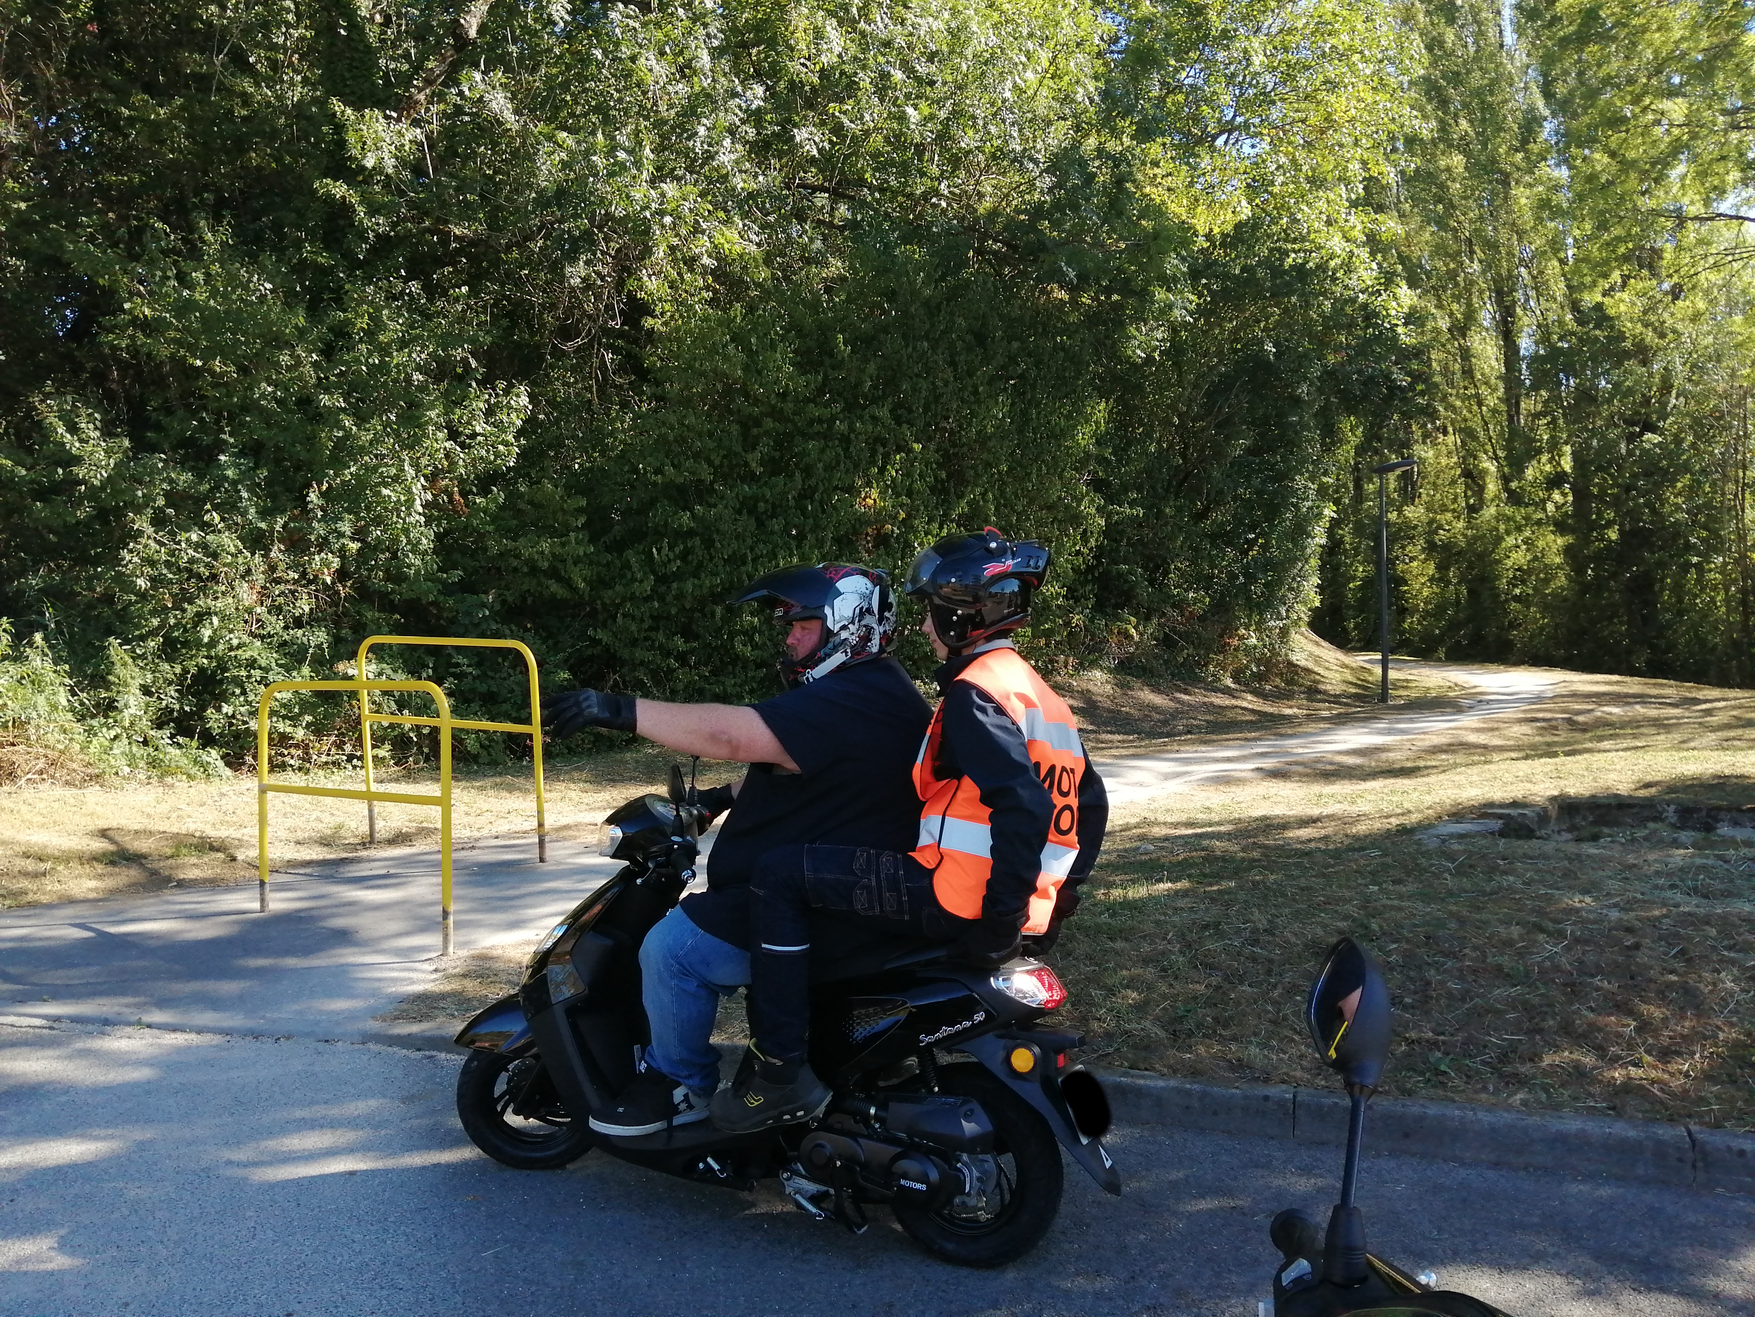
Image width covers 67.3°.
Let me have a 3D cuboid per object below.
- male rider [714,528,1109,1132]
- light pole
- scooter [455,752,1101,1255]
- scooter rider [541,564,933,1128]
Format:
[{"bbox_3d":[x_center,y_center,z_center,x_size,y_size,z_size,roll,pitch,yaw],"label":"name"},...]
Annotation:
[{"bbox_3d":[0.085,0.403,3.080,0.860,1.380,0.600,-1,0,26],"label":"male rider"},{"bbox_3d":[9.227,-1.369,23.500,0.850,4.380,0.400,-1,0,23],"label":"light pole"},{"bbox_3d":[-0.318,0.819,3.281,1.870,1.120,0.700,-1,0,26],"label":"scooter"},{"bbox_3d":[-0.264,0.462,3.221,0.930,1.380,0.660,-1,0,26],"label":"scooter rider"}]

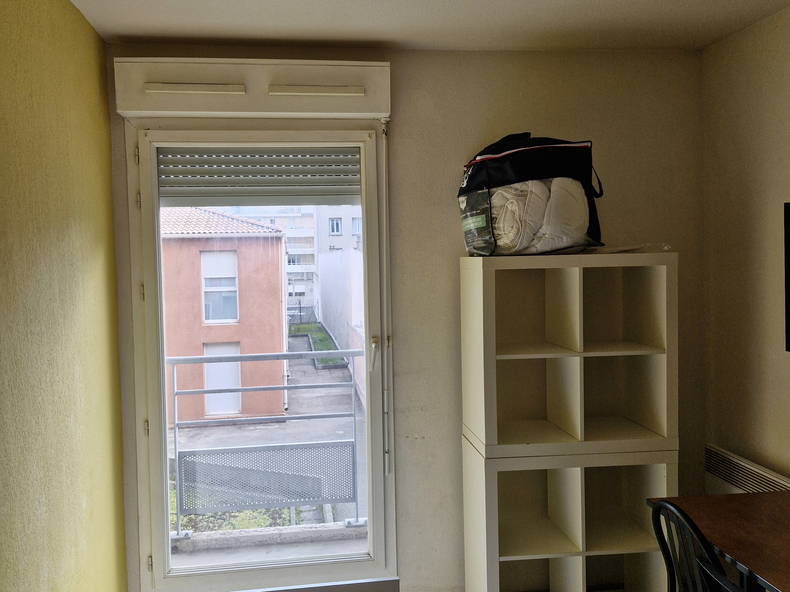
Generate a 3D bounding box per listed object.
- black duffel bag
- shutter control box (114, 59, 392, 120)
[{"bbox_3d":[0.566,-0.403,2.233,0.490,0.480,0.300,-2,2,-15],"label":"black duffel bag"},{"bbox_3d":[-0.590,-0.884,2.262,1.135,0.217,0.110,-1,2,-5],"label":"shutter control box"}]

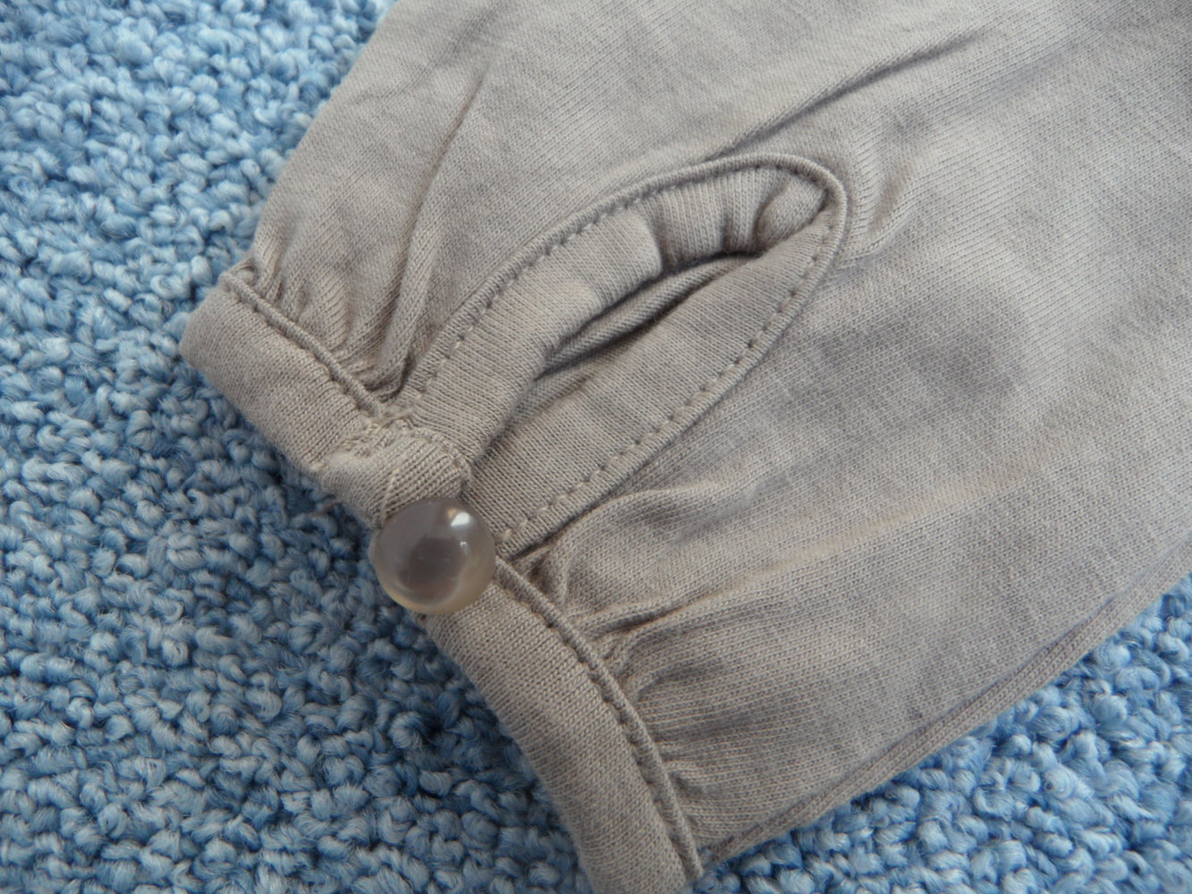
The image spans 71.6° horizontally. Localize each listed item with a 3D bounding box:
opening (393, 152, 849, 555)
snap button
[{"bbox_3d":[0.005,-0.014,0.090,0.056,0.007,0.027,-39,76,-12],"label":"opening"},{"bbox_3d":[-0.015,0.010,0.076,0.011,0.009,0.011,0,72,0],"label":"snap button"}]

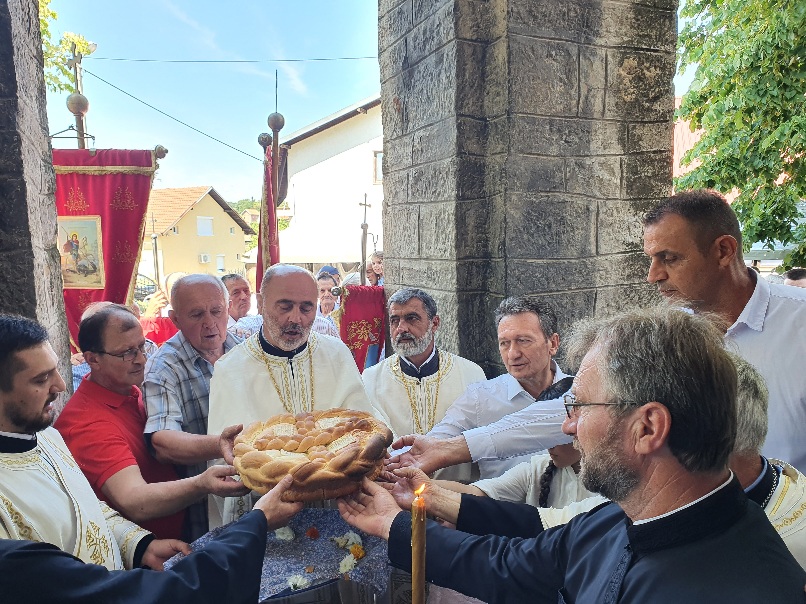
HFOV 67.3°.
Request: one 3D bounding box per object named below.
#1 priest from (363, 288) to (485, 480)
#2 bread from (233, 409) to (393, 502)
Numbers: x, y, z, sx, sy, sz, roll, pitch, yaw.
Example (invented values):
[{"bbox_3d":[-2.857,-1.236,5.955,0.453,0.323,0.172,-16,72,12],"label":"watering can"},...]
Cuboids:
[{"bbox_3d":[0.060,0.790,2.320,0.560,1.710,0.420,0,7,7],"label":"priest"},{"bbox_3d":[-0.195,0.333,1.340,0.347,0.092,0.347,-3,10,0],"label":"bread"}]

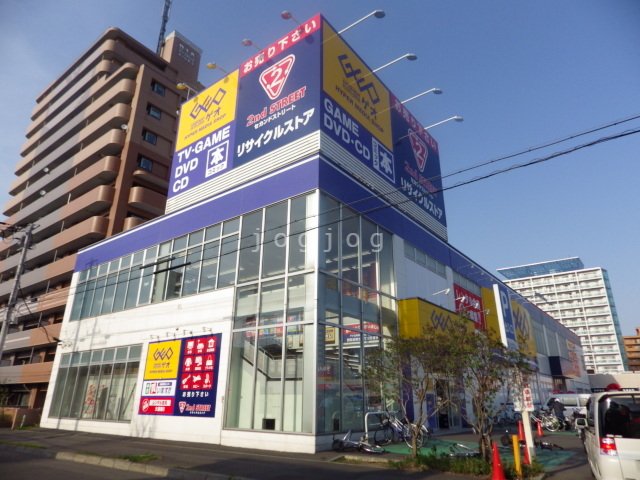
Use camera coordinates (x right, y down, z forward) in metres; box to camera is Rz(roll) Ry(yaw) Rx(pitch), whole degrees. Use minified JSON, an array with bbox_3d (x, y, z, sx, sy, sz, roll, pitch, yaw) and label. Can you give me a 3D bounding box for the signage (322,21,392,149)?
[{"bbox_3d":[2.038,-7.338,20.096,0.200,3.900,6.100,-15,-25,35],"label":"signage"}]

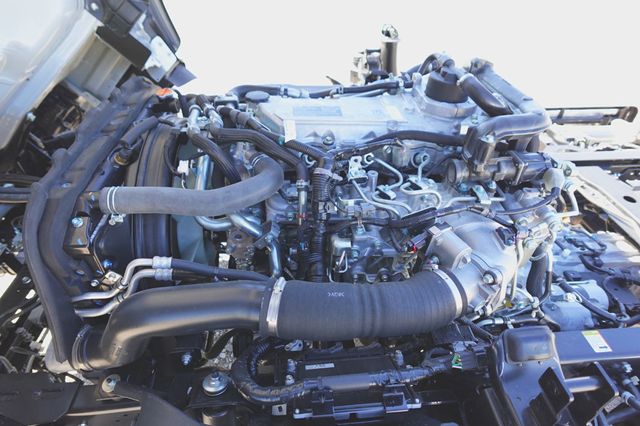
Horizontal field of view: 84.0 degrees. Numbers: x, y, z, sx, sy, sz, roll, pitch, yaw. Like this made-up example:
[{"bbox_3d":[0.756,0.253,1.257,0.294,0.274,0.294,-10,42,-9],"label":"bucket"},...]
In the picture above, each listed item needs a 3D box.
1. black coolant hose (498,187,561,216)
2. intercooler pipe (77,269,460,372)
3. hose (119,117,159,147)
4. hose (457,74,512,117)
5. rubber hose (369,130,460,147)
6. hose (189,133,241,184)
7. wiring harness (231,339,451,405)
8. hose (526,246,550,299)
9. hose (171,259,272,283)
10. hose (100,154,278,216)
[{"bbox_3d":[0.345,-0.020,0.590,0.095,0.032,0.045,-2,38,-2],"label":"black coolant hose"},{"bbox_3d":[-0.070,0.159,0.540,0.580,0.145,0.115,-2,38,-2],"label":"intercooler pipe"},{"bbox_3d":[-0.349,-0.158,0.690,0.050,0.040,0.100,-2,38,-2],"label":"hose"},{"bbox_3d":[0.315,-0.229,0.690,0.100,0.065,0.065,-2,38,-2],"label":"hose"},{"bbox_3d":[0.178,-0.141,0.670,0.180,0.025,0.030,-2,38,-2],"label":"rubber hose"},{"bbox_3d":[-0.200,-0.106,0.690,0.095,0.080,0.070,-2,38,-2],"label":"hose"},{"bbox_3d":[0.030,0.256,0.580,0.355,0.060,0.090,-2,38,-2],"label":"wiring harness"},{"bbox_3d":[0.402,0.112,0.660,0.036,0.120,0.036,-2,38,-2],"label":"hose"},{"bbox_3d":[-0.166,0.095,0.600,0.160,0.025,0.030,-2,38,-2],"label":"hose"},{"bbox_3d":[-0.220,-0.056,0.670,0.340,0.080,0.130,-2,38,-2],"label":"hose"}]

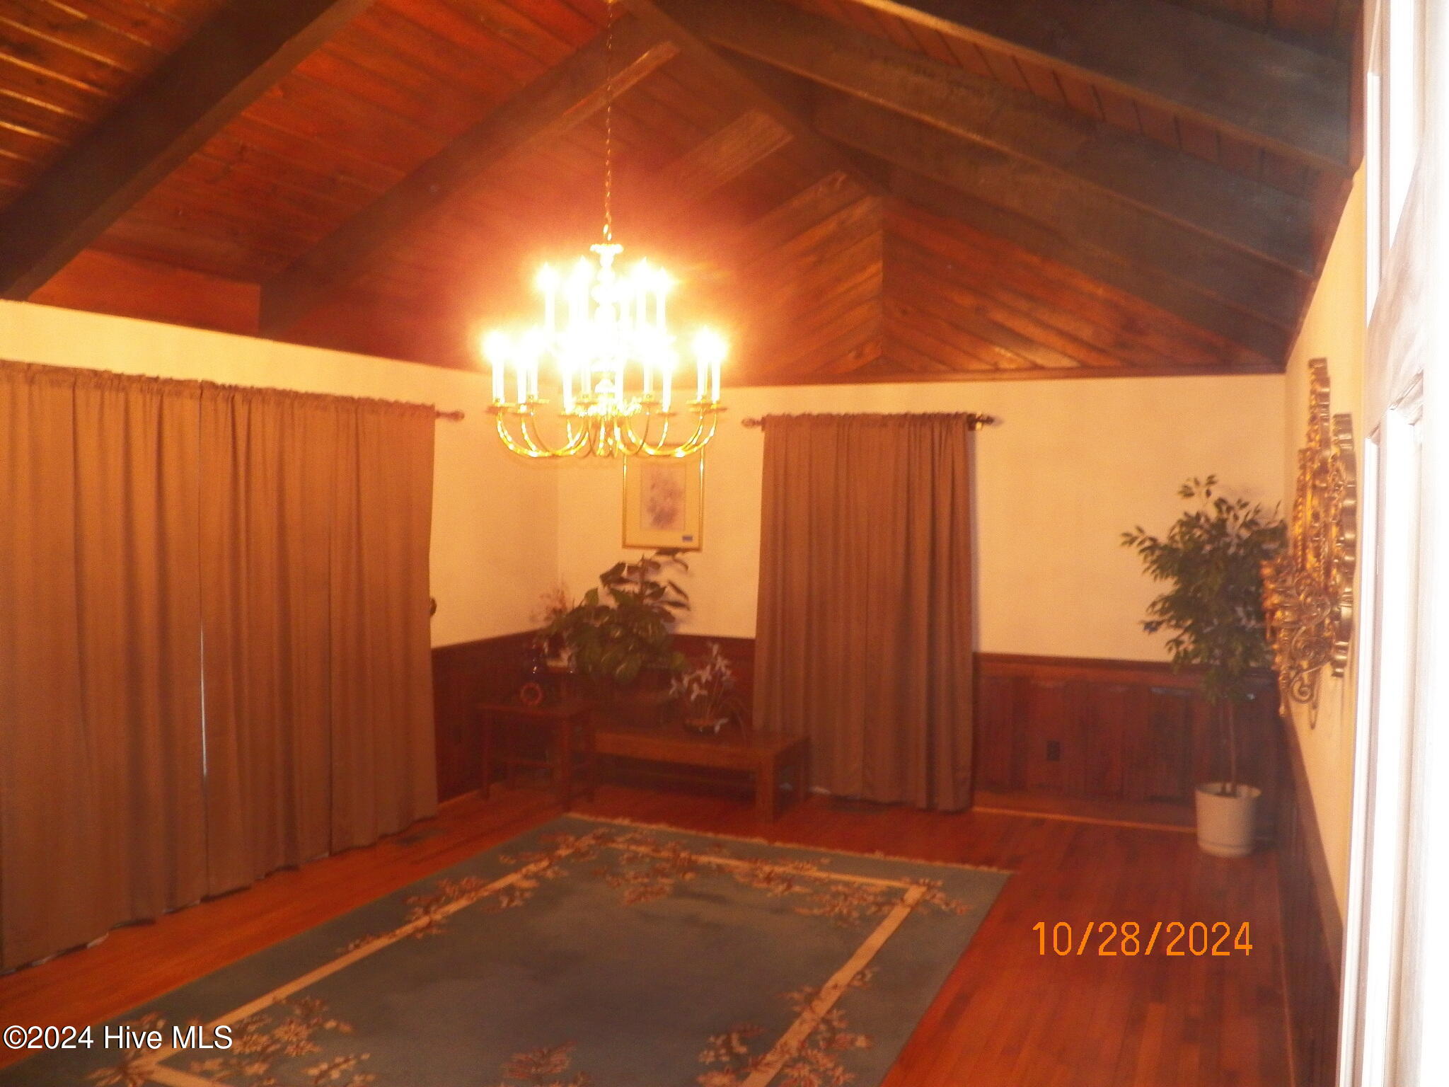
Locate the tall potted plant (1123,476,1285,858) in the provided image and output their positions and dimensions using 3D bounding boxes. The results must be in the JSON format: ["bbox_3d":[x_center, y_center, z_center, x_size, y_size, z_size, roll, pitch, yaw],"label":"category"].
[{"bbox_3d":[2.330,0.592,5.733,0.708,1.835,0.660,1,2,24],"label":"tall potted plant"}]

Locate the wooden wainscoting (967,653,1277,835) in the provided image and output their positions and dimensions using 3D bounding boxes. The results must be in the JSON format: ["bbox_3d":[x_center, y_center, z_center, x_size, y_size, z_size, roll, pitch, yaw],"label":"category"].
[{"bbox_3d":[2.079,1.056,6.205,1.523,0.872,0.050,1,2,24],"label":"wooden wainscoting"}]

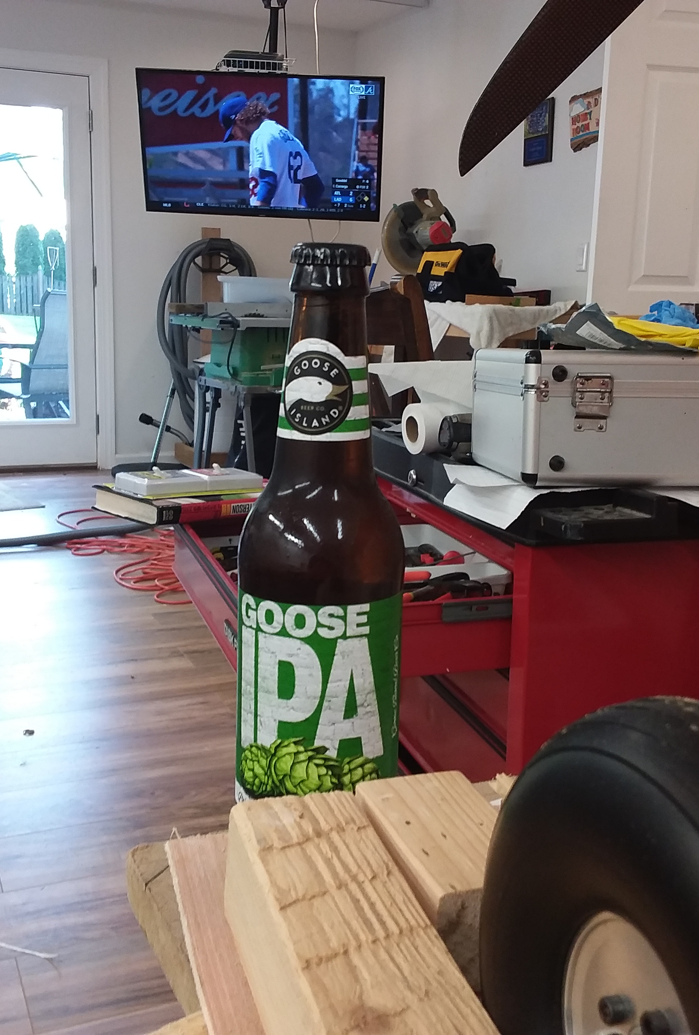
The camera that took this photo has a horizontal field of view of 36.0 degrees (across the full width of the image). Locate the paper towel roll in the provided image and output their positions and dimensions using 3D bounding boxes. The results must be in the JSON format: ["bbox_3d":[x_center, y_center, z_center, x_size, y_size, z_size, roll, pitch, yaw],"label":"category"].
[{"bbox_3d":[0.204,-0.129,1.544,0.250,0.071,0.071,-4,13,-25],"label":"paper towel roll"}]

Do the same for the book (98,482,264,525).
[{"bbox_3d":[-0.213,-0.029,1.537,0.242,0.028,0.168,-8,15,-41],"label":"book"}]

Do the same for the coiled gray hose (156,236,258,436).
[{"bbox_3d":[-0.764,-0.974,5.928,0.580,1.120,0.200,-4,12,-24],"label":"coiled gray hose"}]

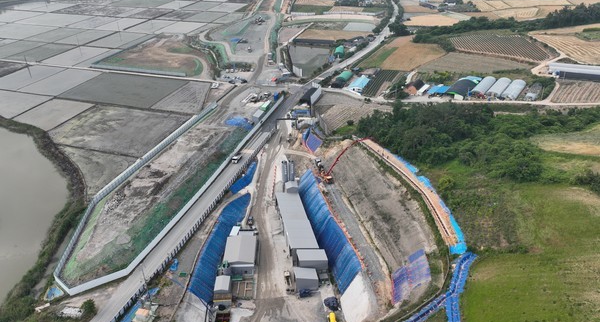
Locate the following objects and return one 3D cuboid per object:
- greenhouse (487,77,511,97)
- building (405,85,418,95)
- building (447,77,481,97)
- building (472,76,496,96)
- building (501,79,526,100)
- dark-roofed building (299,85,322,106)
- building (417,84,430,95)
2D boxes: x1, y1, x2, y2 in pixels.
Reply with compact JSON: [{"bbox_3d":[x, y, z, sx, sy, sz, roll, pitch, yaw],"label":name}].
[{"bbox_3d":[144.820,-53.520,300.520,8.870,3.940,33.000,20,37,30],"label":"greenhouse"},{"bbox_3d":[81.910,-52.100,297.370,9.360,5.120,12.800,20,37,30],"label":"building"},{"bbox_3d":[114.790,-52.070,296.360,14.780,5.910,28.570,20,37,30],"label":"building"},{"bbox_3d":[135.500,-55.670,304.150,8.870,3.940,32.010,20,37,30],"label":"building"},{"bbox_3d":[153.010,-51.300,296.780,8.670,3.940,33.490,20,37,30],"label":"building"},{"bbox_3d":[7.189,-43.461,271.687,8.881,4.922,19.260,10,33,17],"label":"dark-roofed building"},{"bbox_3d":[88.090,-50.900,297.240,4.140,3.150,15.760,20,37,30],"label":"building"}]

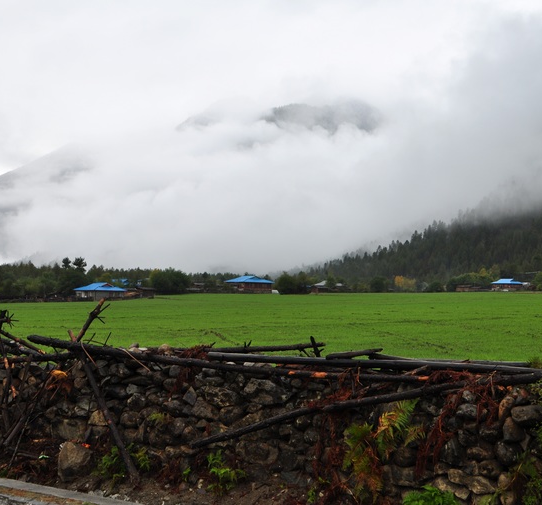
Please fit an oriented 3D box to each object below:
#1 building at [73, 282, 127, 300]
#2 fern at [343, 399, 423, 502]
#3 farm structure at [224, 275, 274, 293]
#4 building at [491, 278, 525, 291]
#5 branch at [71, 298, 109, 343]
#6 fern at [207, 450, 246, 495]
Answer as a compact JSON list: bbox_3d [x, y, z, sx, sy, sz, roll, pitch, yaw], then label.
[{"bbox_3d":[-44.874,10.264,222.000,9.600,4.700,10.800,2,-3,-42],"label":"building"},{"bbox_3d":[0.767,1.350,5.750,0.460,0.650,0.330,-1,-3,32],"label":"fern"},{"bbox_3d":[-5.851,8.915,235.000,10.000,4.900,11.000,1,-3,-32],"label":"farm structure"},{"bbox_3d":[99.535,13.594,355.000,9.000,5.100,10.000,2,-3,-39],"label":"building"},{"bbox_3d":[-1.541,0.580,7.200,0.320,0.370,0.170,-1,-3,32],"label":"branch"},{"bbox_3d":[-0.335,1.656,6.350,0.250,0.310,0.210,-1,-3,32],"label":"fern"}]

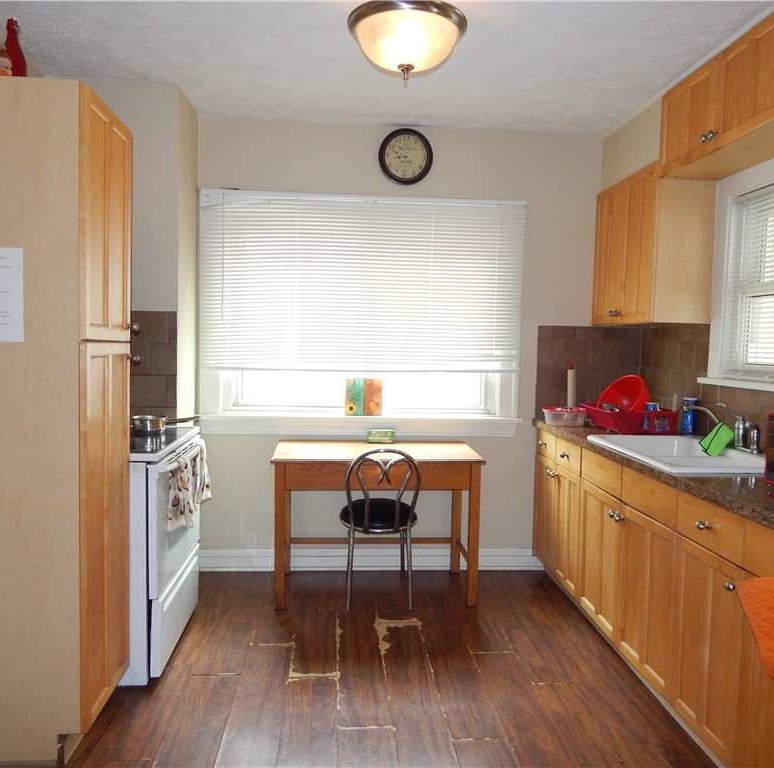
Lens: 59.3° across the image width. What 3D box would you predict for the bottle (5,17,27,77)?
[{"bbox_3d":[-1.248,-1.074,2.269,0.085,0.295,0.085,1,3,-4],"label":"bottle"}]

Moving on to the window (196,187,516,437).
[{"bbox_3d":[-0.136,-0.379,3.897,1.865,1.375,0.125,1,4,-4],"label":"window"}]

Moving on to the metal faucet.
[{"bbox_3d":[1.411,0.183,2.883,0.285,0.190,0.220,1,4,-4],"label":"metal faucet"}]

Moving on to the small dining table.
[{"bbox_3d":[-0.065,0.744,3.688,1.076,0.760,0.555,1,4,-4],"label":"small dining table"}]

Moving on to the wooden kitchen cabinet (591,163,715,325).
[{"bbox_3d":[1.399,-0.696,3.628,0.296,0.763,0.752,1,4,-4],"label":"wooden kitchen cabinet"}]

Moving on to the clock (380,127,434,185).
[{"bbox_3d":[0.108,-1.285,3.845,0.308,0.312,0.050,1,4,-4],"label":"clock"}]

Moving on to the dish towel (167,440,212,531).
[{"bbox_3d":[-0.831,0.424,2.883,0.075,0.325,0.550,1,4,-4],"label":"dish towel"}]

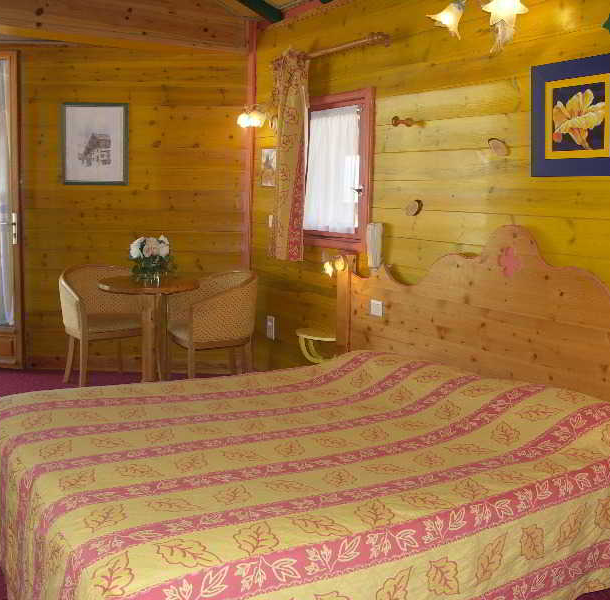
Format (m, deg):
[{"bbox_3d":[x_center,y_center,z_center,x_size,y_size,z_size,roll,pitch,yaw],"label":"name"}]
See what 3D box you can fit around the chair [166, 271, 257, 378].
[{"bbox_3d":[-0.560,0.232,4.370,0.540,0.765,0.550,-4,10,-24],"label":"chair"}]

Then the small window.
[{"bbox_3d":[0.160,-0.698,3.828,0.090,0.830,0.660,-6,11,-33],"label":"small window"}]

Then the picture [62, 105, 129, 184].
[{"bbox_3d":[-1.428,-1.054,4.709,0.460,0.545,0.025,1,10,6],"label":"picture"}]

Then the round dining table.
[{"bbox_3d":[-0.965,0.253,4.353,0.630,0.730,0.630,0,10,0],"label":"round dining table"}]

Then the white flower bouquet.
[{"bbox_3d":[-0.936,-0.254,4.257,0.280,0.301,0.270,-2,10,-11],"label":"white flower bouquet"}]

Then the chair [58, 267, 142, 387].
[{"bbox_3d":[-1.310,0.199,4.567,0.550,0.765,0.540,-8,12,-39],"label":"chair"}]

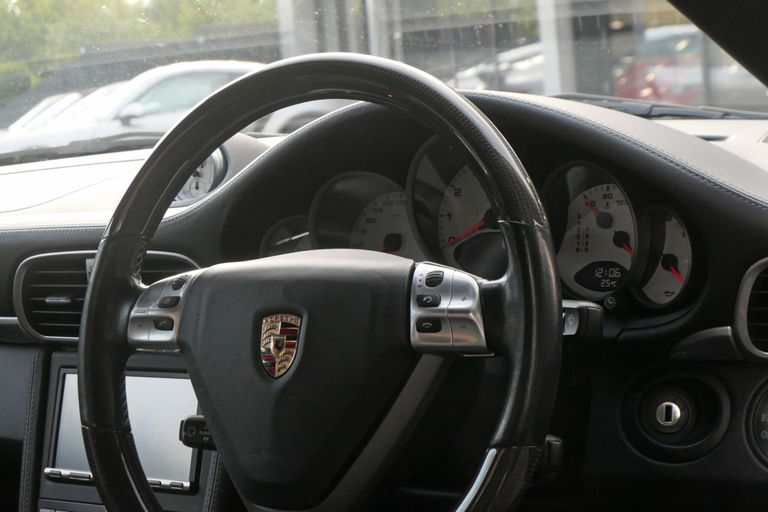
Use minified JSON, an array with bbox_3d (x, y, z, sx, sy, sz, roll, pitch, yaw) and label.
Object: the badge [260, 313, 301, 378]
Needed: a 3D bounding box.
[{"bbox_3d":[-0.065,0.055,0.990,0.031,0.041,0.005,-2,-10,34],"label":"badge"}]

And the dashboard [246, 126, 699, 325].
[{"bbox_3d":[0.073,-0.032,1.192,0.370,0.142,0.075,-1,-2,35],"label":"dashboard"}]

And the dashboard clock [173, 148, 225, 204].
[{"bbox_3d":[-0.172,-0.078,1.472,0.070,0.070,0.032,-1,0,35],"label":"dashboard clock"}]

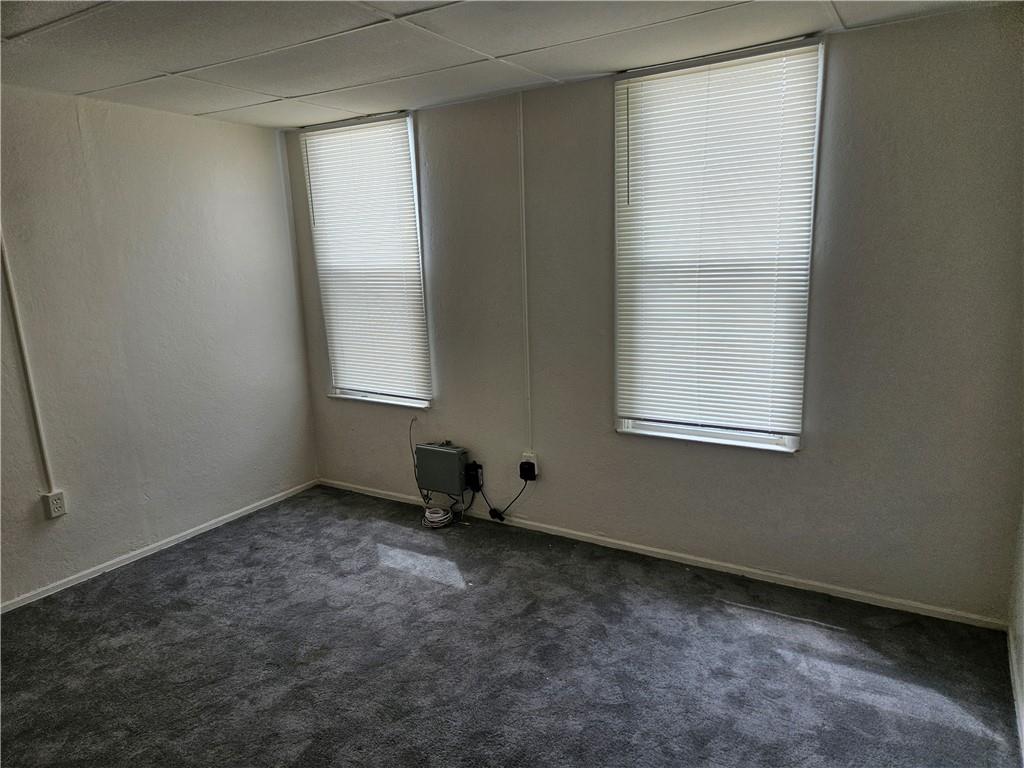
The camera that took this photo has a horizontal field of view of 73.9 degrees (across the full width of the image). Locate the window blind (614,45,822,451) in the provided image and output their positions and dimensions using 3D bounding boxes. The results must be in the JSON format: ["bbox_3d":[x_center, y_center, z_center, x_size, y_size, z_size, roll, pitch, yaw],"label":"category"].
[{"bbox_3d":[0.873,-0.553,3.054,0.880,1.675,0.090,5,13,31],"label":"window blind"}]

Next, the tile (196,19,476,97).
[{"bbox_3d":[-0.743,-1.303,2.779,1.219,0.020,0.610,5,13,31],"label":"tile"}]

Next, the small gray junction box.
[{"bbox_3d":[-0.408,0.507,4.021,0.308,0.265,0.095,5,13,31],"label":"small gray junction box"}]

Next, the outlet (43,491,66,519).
[{"bbox_3d":[-2.171,0.570,3.231,0.055,0.117,0.070,5,13,31],"label":"outlet"}]

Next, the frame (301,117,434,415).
[{"bbox_3d":[-0.881,-0.716,4.113,0.860,1.635,0.060,5,13,31],"label":"frame"}]

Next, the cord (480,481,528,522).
[{"bbox_3d":[-0.046,0.654,3.831,0.285,0.250,0.060,5,13,31],"label":"cord"}]

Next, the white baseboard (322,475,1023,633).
[{"bbox_3d":[0.309,0.819,3.691,3.859,0.053,0.018,5,13,31],"label":"white baseboard"}]

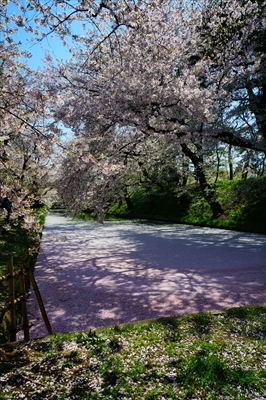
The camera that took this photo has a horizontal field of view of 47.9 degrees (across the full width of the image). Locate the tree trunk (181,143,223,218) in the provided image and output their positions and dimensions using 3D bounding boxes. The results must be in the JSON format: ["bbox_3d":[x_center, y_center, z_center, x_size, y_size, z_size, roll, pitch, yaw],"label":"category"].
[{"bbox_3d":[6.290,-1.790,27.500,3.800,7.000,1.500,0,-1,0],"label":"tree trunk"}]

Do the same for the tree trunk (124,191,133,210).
[{"bbox_3d":[-0.680,0.080,45.000,1.150,3.000,0.850,0,-1,0],"label":"tree trunk"}]

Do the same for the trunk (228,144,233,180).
[{"bbox_3d":[12.040,-4.630,37.000,0.450,4.500,0.420,0,-1,0],"label":"trunk"}]

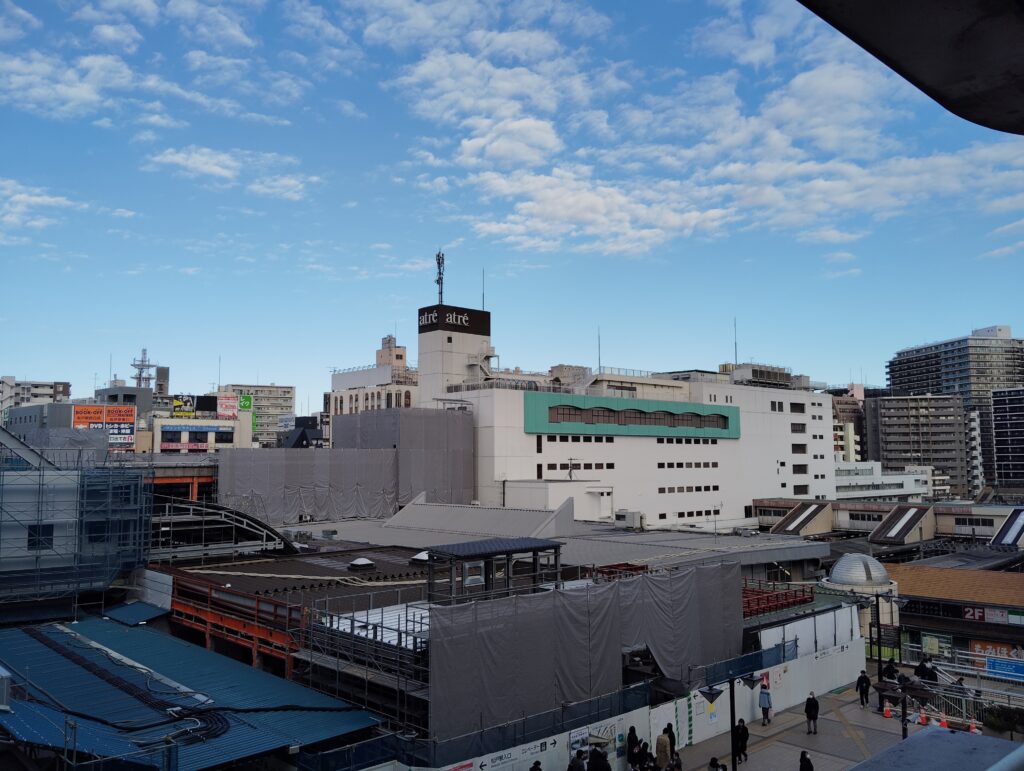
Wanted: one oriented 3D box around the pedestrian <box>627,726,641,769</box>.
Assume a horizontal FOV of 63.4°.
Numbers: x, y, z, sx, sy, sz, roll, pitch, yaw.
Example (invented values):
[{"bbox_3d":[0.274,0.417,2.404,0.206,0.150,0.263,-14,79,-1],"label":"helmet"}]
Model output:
[{"bbox_3d":[4.440,13.311,30.333,0.500,1.630,0.360,-3,-6,23],"label":"pedestrian"}]

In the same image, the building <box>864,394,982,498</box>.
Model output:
[{"bbox_3d":[145.594,23.717,298.492,30.695,38.304,15.000,-1,-5,3],"label":"building"}]

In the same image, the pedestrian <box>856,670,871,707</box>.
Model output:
[{"bbox_3d":[16.201,13.928,38.154,0.540,1.670,0.380,-2,-5,14],"label":"pedestrian"}]

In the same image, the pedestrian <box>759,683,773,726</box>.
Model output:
[{"bbox_3d":[10.934,13.738,35.726,0.500,1.670,0.380,-3,-6,30],"label":"pedestrian"}]

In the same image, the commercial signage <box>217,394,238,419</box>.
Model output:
[{"bbox_3d":[-58.942,4.515,172.308,4.500,4.682,0.500,2,-6,-25],"label":"commercial signage"}]

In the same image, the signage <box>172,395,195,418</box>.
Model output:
[{"bbox_3d":[-67.935,4.308,172.331,4.700,4.475,0.500,2,-6,-27],"label":"signage"}]

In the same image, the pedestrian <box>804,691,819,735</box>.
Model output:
[{"bbox_3d":[12.480,13.619,34.594,0.520,1.690,0.360,-2,-5,20],"label":"pedestrian"}]

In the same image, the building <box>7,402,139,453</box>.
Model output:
[{"bbox_3d":[-92.951,18.001,176.724,23.500,26.530,15.000,1,-5,-19],"label":"building"}]

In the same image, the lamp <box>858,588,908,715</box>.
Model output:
[{"bbox_3d":[16.634,12.059,37.628,2.200,5.294,2.200,4,-7,-42],"label":"lamp"}]

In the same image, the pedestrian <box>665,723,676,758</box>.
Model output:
[{"bbox_3d":[5.862,13.330,30.681,0.480,1.640,0.340,-3,-6,23],"label":"pedestrian"}]

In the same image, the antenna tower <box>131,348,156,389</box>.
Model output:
[{"bbox_3d":[-111.570,-4.940,251.487,6.600,12.352,6.600,1,-5,-17],"label":"antenna tower"}]

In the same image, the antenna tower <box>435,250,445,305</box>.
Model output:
[{"bbox_3d":[-12.079,-18.091,139.165,1.500,9.288,1.500,-5,-7,42],"label":"antenna tower"}]

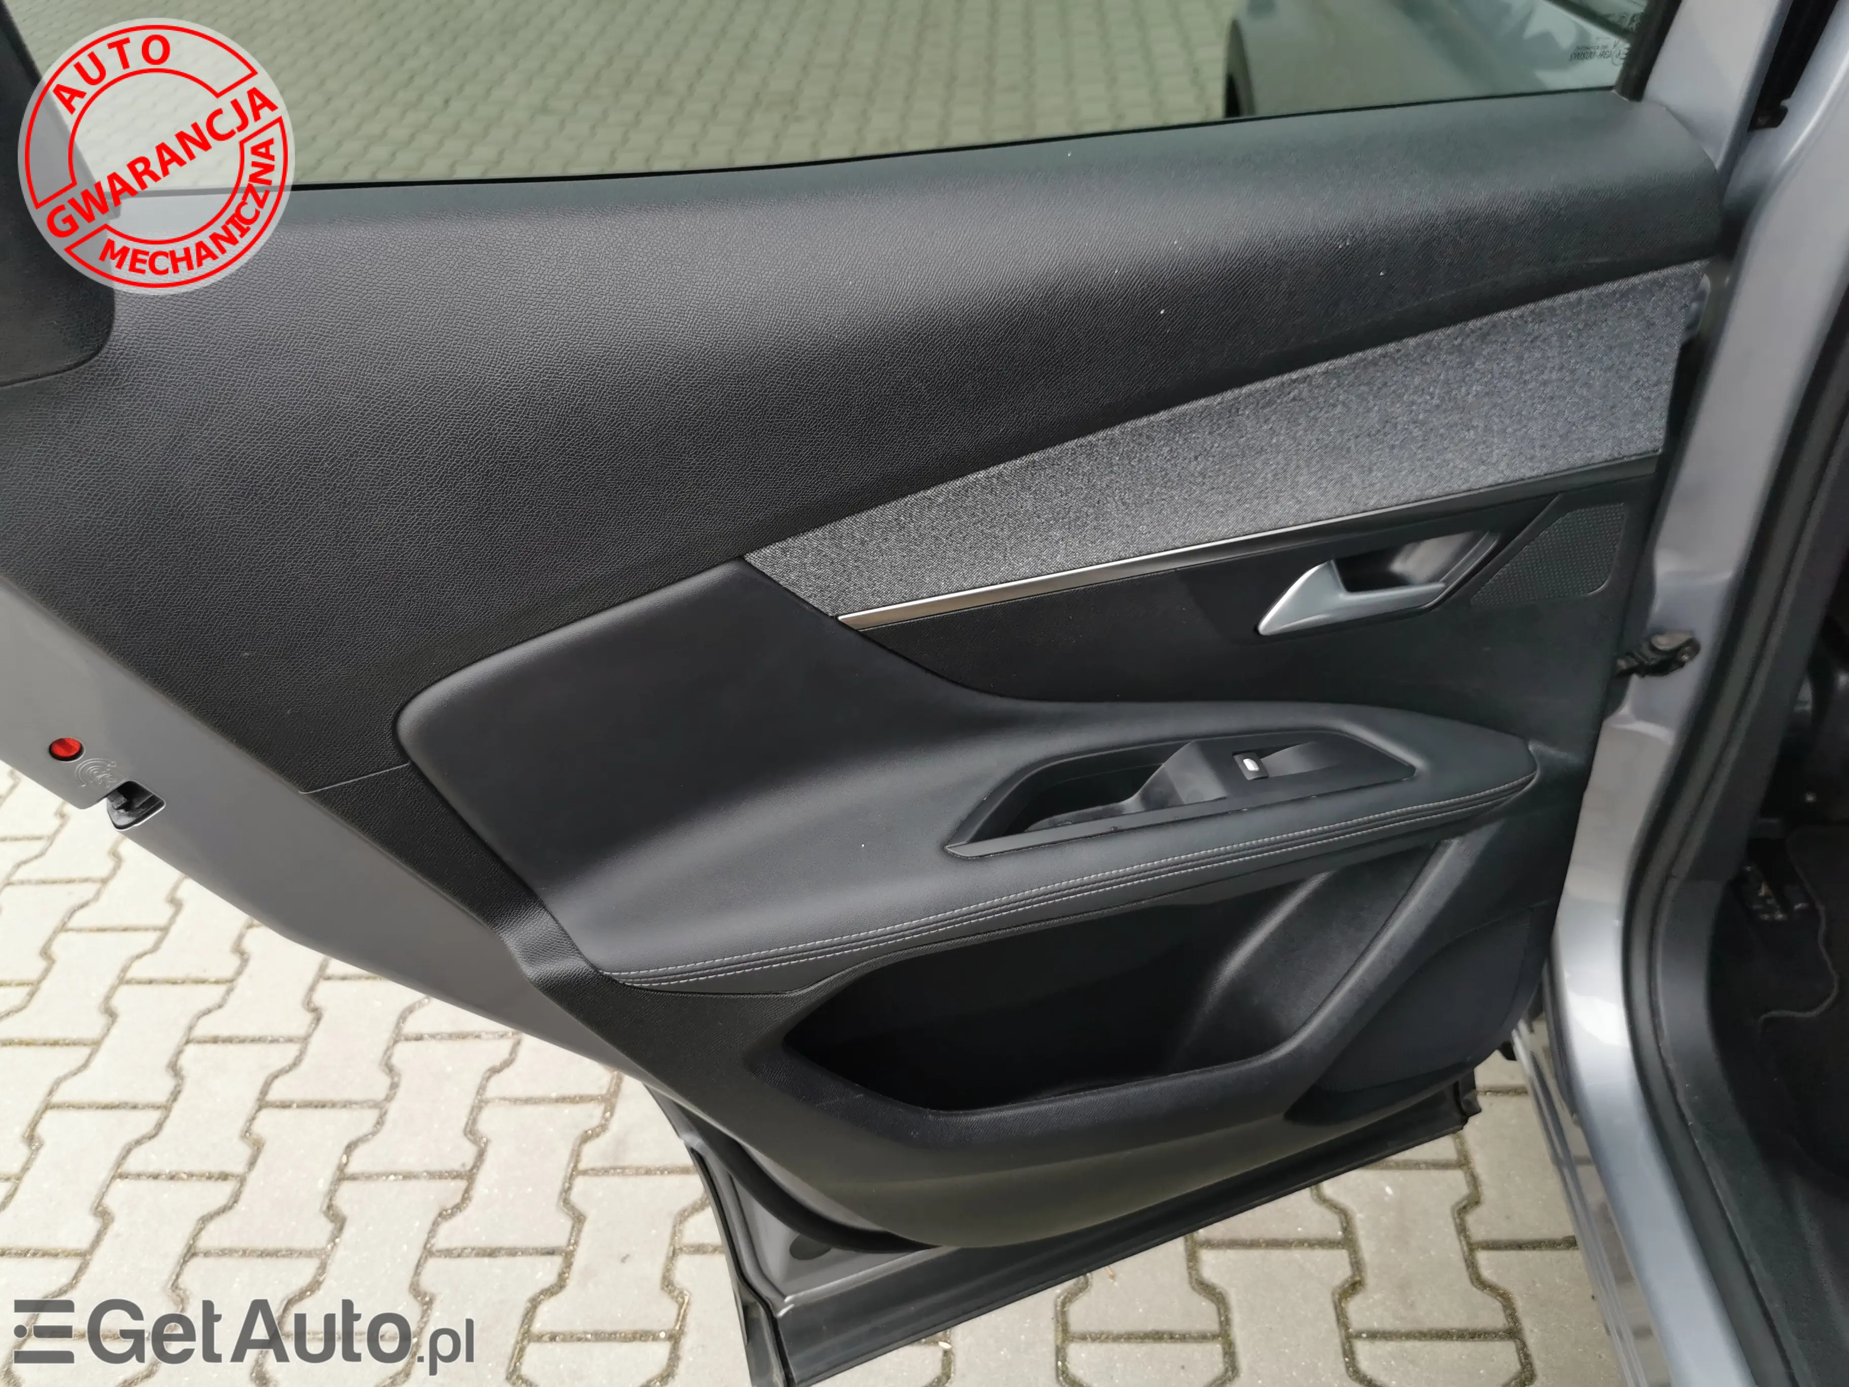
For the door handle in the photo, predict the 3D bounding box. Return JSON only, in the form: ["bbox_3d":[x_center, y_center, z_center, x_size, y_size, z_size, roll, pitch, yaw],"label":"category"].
[{"bbox_3d":[0.273,-0.067,0.876,0.155,0.055,0.037,-14,38,-11],"label":"door handle"}]

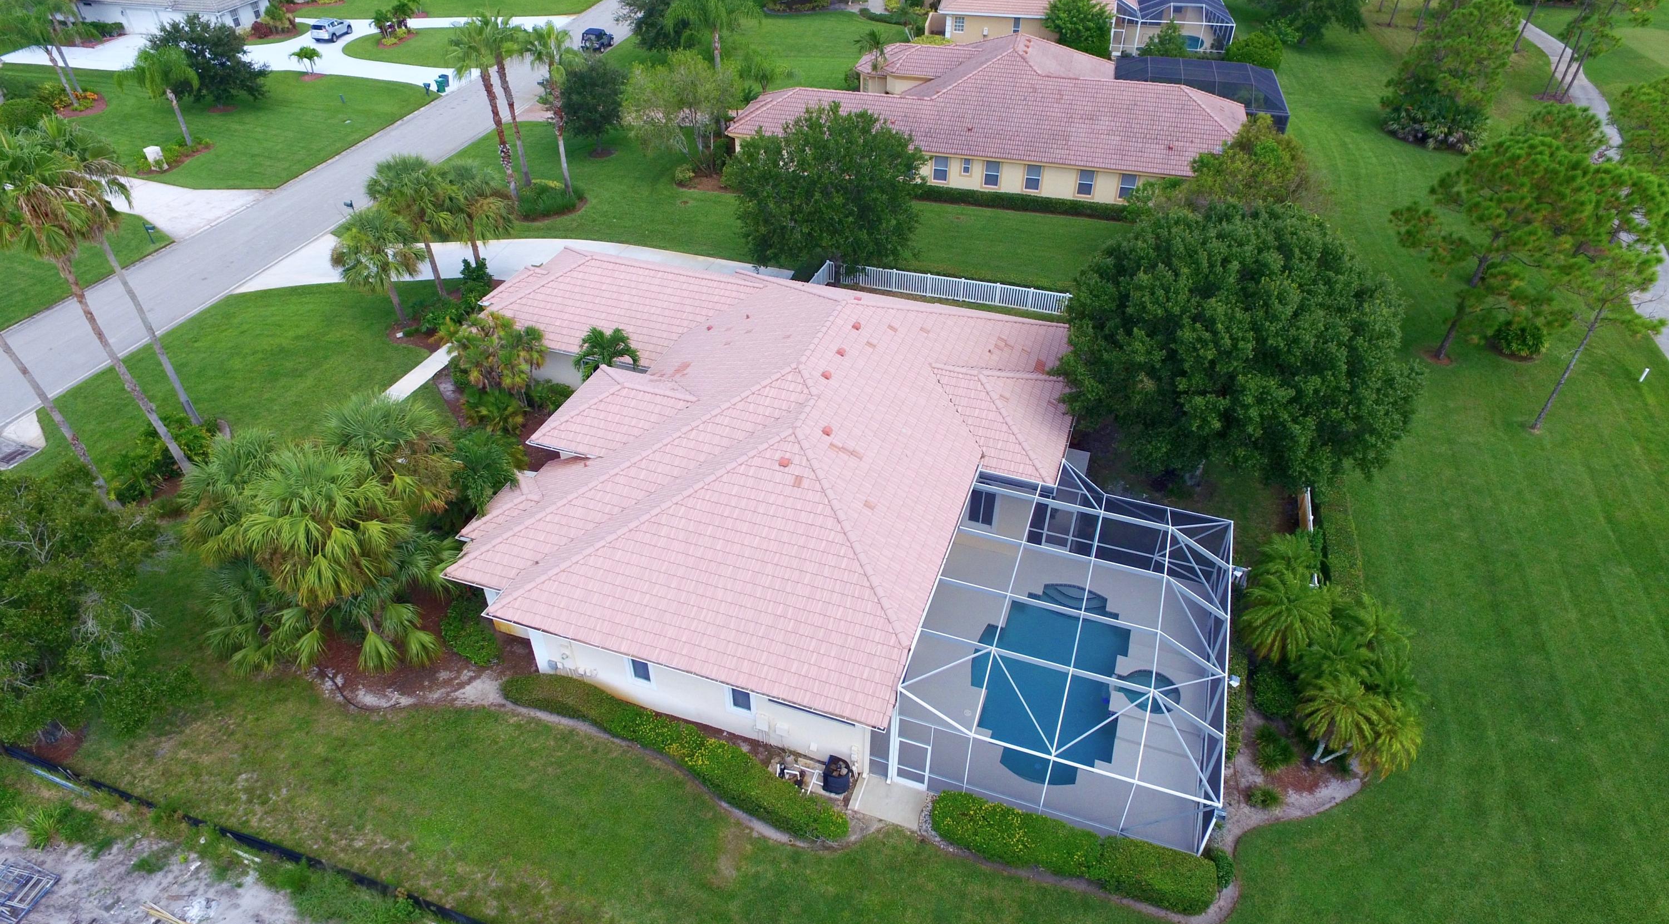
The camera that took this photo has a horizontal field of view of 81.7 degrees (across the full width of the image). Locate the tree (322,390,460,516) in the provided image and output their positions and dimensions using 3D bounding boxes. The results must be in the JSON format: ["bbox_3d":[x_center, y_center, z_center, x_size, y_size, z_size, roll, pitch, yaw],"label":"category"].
[{"bbox_3d":[-15.179,0.335,33.805,4.360,5.850,4.360,0,38,0],"label":"tree"}]

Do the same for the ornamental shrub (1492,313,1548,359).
[{"bbox_3d":[32.149,-5.837,45.198,2.250,1.800,2.250,0,38,0],"label":"ornamental shrub"}]

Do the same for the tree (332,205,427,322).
[{"bbox_3d":[-21.249,-9.185,45.741,4.000,5.940,4.000,0,38,0],"label":"tree"}]

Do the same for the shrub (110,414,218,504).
[{"bbox_3d":[-27.155,-0.324,38.647,2.300,1.400,4.600,12,40,15],"label":"shrub"}]

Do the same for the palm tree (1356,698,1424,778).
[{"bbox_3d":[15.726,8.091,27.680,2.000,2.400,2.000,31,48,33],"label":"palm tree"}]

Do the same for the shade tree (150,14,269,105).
[{"bbox_3d":[-46.059,-28.809,70.224,8.700,6.000,8.700,-21,44,-25],"label":"shade tree"}]

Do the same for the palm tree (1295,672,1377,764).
[{"bbox_3d":[13.442,7.259,26.261,2.200,3.000,2.200,0,39,0],"label":"palm tree"}]

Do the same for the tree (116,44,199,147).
[{"bbox_3d":[-44.462,-24.412,64.467,4.690,6.440,4.690,0,38,0],"label":"tree"}]

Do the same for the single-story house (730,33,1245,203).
[{"bbox_3d":[12.332,-26.533,69.236,34.900,7.100,22.900,9,40,11],"label":"single-story house"}]

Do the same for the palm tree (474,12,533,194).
[{"bbox_3d":[-19.023,-21.439,57.862,3.150,10.170,3.150,0,38,0],"label":"palm tree"}]

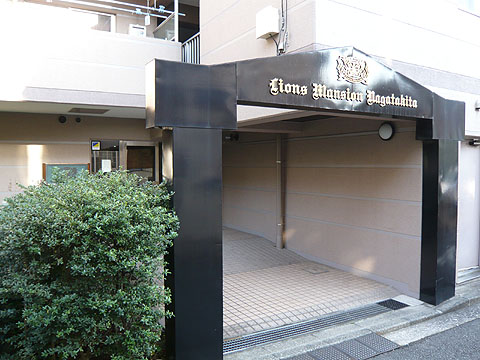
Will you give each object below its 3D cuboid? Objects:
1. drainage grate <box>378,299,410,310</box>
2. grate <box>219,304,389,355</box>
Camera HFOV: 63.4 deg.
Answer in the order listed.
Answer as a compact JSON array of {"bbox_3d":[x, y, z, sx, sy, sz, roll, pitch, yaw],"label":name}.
[{"bbox_3d":[1.969,1.619,4.993,0.278,0.030,0.268,-2,3,-30],"label":"drainage grate"},{"bbox_3d":[0.784,1.660,4.371,2.379,0.040,0.255,-2,3,-28],"label":"grate"}]

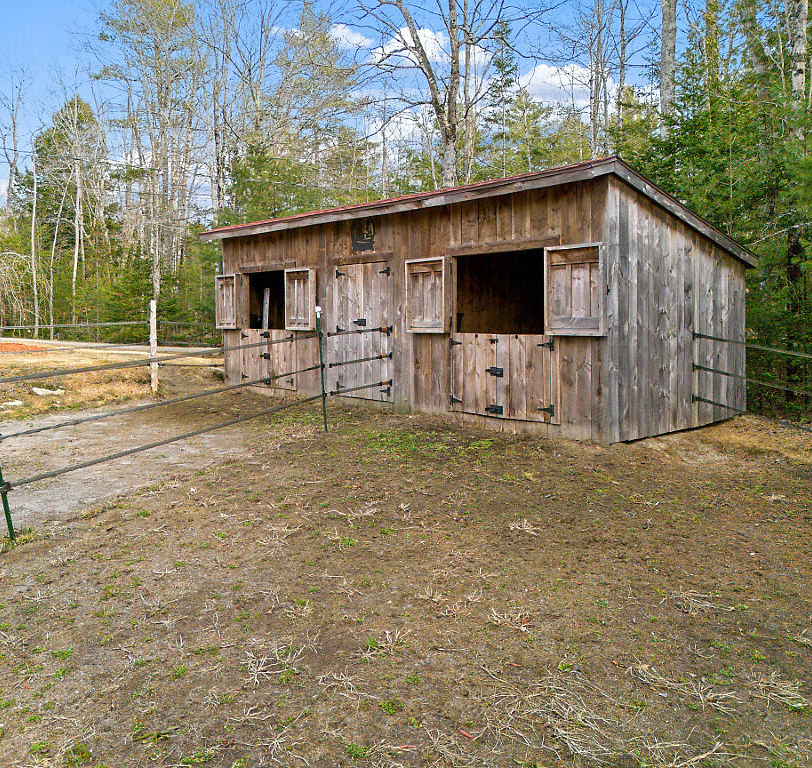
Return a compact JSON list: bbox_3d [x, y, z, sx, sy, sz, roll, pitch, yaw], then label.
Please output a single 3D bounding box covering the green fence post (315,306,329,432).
[{"bbox_3d":[-0.994,-0.167,8.479,0.065,1.498,0.065,-1,6,19],"label":"green fence post"}]

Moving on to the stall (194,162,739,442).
[{"bbox_3d":[0.553,-1.208,11.609,3.858,2.959,8.555,-5,7,-43],"label":"stall"}]

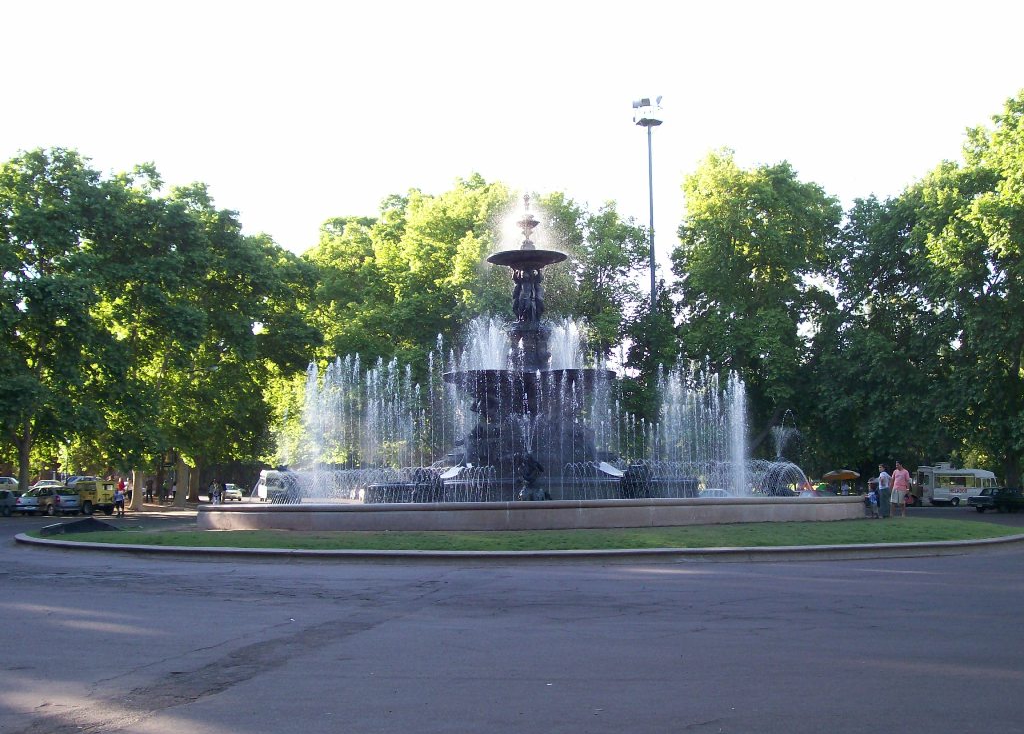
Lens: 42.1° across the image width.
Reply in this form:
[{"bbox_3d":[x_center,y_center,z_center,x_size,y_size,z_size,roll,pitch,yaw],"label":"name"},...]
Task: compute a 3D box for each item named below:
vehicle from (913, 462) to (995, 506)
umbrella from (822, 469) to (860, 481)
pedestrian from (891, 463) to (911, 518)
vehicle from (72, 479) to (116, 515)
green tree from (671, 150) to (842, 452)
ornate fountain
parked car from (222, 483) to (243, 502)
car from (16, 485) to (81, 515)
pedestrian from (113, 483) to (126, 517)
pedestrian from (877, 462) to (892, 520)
[{"bbox_3d":[30.214,8.074,91.000,5.600,2.880,2.150,0,-6,-12],"label":"vehicle"},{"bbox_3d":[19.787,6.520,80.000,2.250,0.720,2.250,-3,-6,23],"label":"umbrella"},{"bbox_3d":[12.016,3.794,41.200,0.560,1.740,0.380,-4,-6,25],"label":"pedestrian"},{"bbox_3d":[-22.361,6.999,71.000,4.100,1.830,1.750,-5,-7,34],"label":"vehicle"},{"bbox_3d":[16.098,-3.022,88.000,11.300,23.190,11.000,-1,-6,0],"label":"green tree"},{"bbox_3d":[0.516,-0.515,42.200,5.700,9.890,5.700,-1,-6,0],"label":"ornate fountain"},{"bbox_3d":[-23.051,10.382,110.000,1.680,1.420,4.000,1,-6,-20],"label":"parked car"},{"bbox_3d":[-24.115,6.919,69.000,4.200,1.550,1.720,-5,-7,34],"label":"car"},{"bbox_3d":[-19.734,6.713,67.000,0.520,1.640,0.360,1,-6,-18],"label":"pedestrian"},{"bbox_3d":[11.468,3.821,41.000,0.440,1.660,0.470,-1,-6,1],"label":"pedestrian"}]

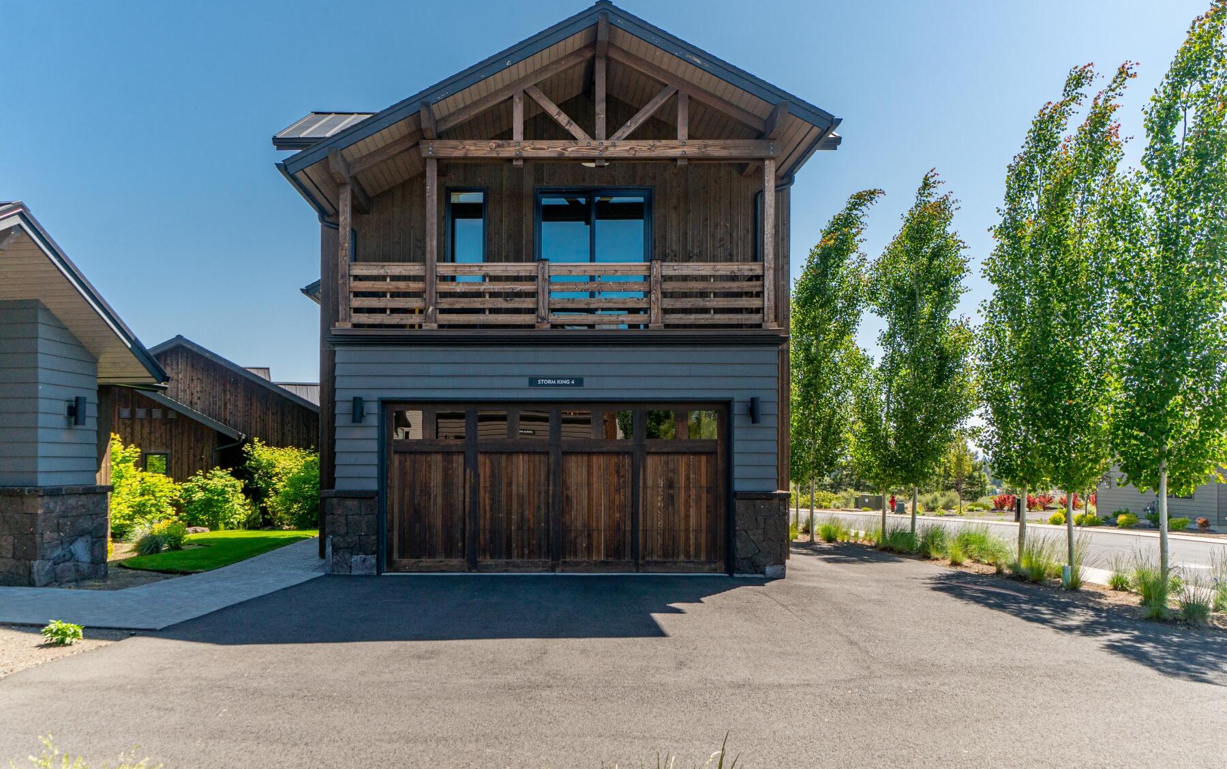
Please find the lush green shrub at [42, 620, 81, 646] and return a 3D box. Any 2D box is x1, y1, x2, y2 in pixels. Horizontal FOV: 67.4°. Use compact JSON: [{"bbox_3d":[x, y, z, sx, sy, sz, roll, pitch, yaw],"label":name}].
[{"bbox_3d":[-4.946,2.218,8.250,0.370,0.200,0.340,0,-2,0],"label":"lush green shrub"}]

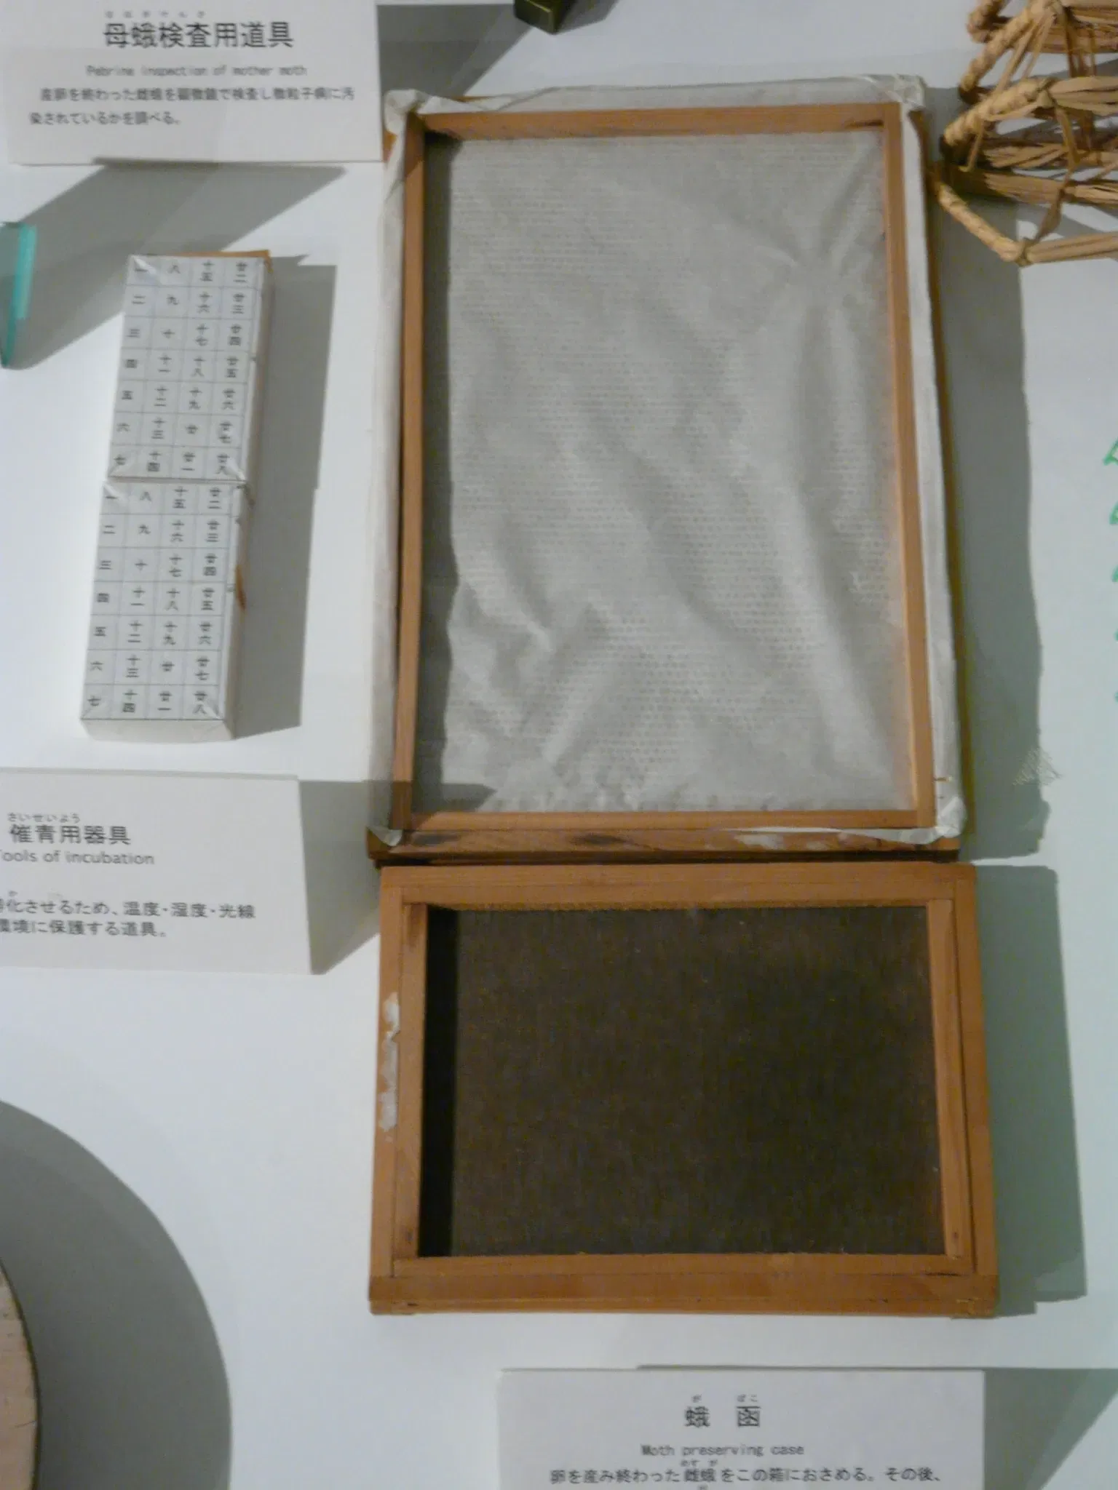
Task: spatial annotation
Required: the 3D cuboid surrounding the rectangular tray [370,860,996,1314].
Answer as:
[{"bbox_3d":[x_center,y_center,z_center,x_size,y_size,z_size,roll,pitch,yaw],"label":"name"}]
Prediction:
[{"bbox_3d":[0.061,0.173,1.284,0.303,0.046,0.219,0,71,2],"label":"rectangular tray"}]

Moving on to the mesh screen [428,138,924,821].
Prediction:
[{"bbox_3d":[0.053,-0.156,1.377,0.264,0.020,0.403,-1,71,1],"label":"mesh screen"}]

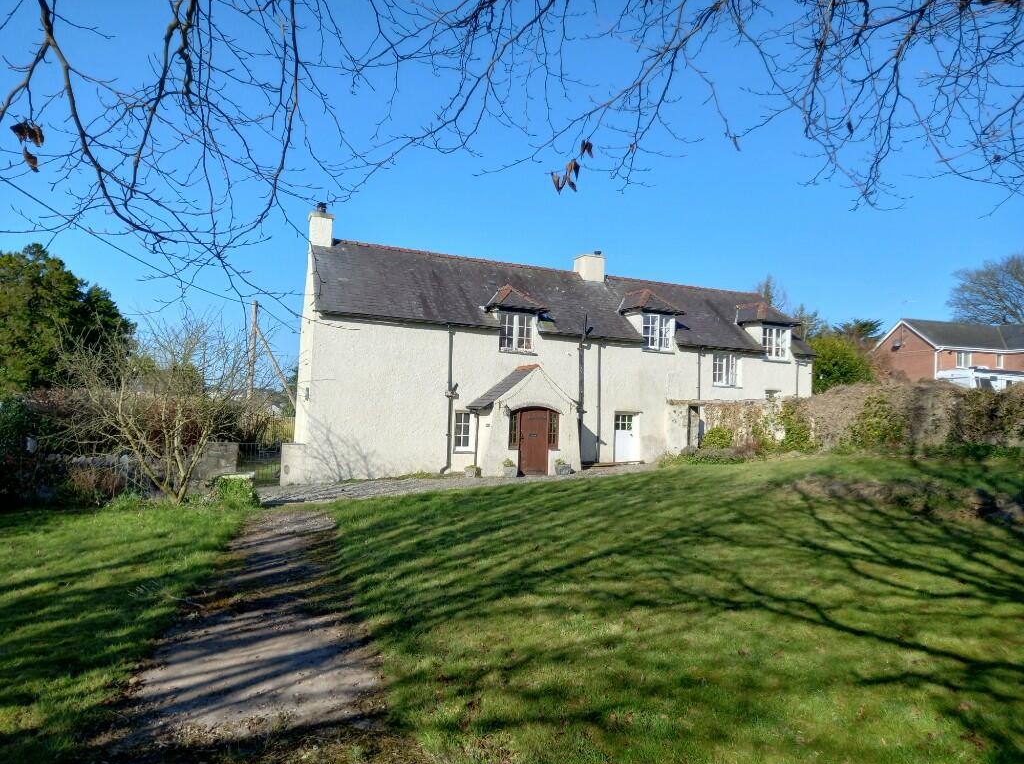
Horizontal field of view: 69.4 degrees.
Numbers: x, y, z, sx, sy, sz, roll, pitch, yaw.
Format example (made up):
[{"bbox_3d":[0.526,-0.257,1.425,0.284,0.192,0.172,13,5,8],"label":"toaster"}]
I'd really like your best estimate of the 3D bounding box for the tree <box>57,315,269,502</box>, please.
[{"bbox_3d":[-7.635,0.570,16.200,4.551,4.111,4.300,2,-4,0],"label":"tree"}]

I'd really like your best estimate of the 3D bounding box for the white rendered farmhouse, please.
[{"bbox_3d":[2.038,-0.954,27.987,19.313,9.412,7.400,4,-5,-21],"label":"white rendered farmhouse"}]

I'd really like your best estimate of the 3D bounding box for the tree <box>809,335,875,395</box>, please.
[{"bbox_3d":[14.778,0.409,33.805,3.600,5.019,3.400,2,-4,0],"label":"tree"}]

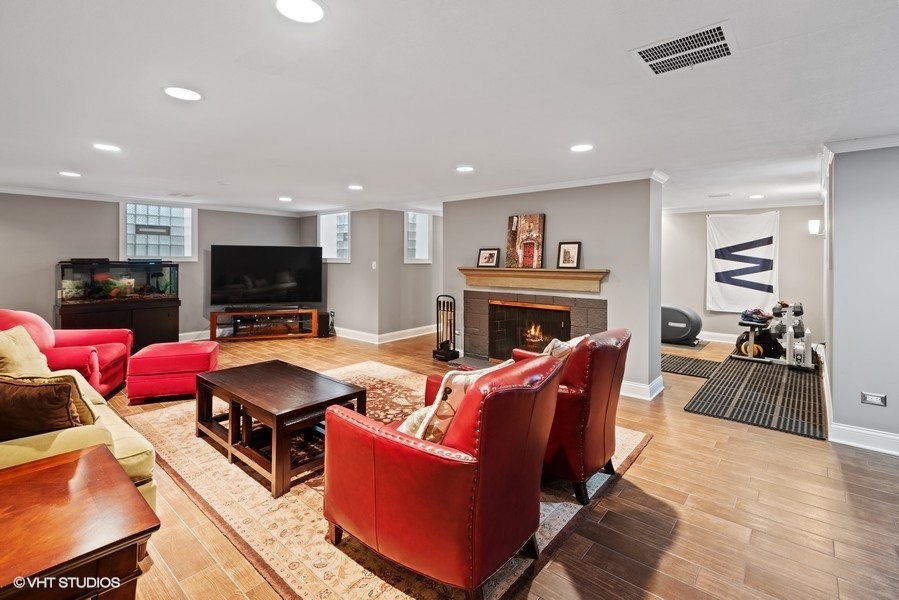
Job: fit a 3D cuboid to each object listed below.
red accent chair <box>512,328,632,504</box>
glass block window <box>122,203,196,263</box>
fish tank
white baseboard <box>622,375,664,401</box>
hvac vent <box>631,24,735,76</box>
[{"bbox_3d":[0.612,0.623,2.636,0.910,0.910,0.750,3,5,40],"label":"red accent chair"},{"bbox_3d":[-4.439,-1.013,6.137,0.130,0.860,0.970,3,5,41],"label":"glass block window"},{"bbox_3d":[-4.562,-0.256,5.572,0.420,0.550,1.230,3,5,41],"label":"fish tank"},{"bbox_3d":[1.868,0.844,4.026,0.400,0.155,0.420,4,6,40],"label":"white baseboard"},{"bbox_3d":[0.942,-0.986,1.595,0.320,0.020,0.310,3,5,41],"label":"hvac vent"}]

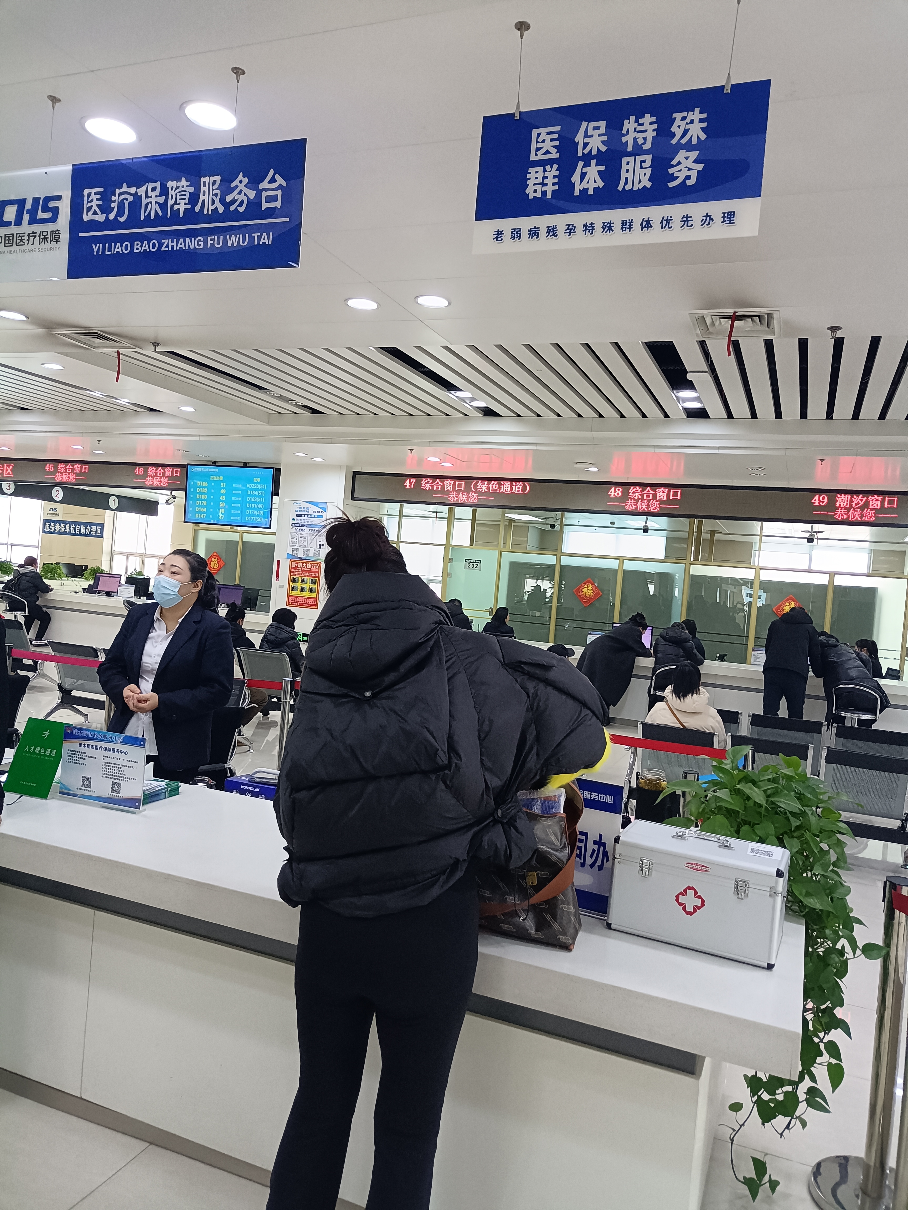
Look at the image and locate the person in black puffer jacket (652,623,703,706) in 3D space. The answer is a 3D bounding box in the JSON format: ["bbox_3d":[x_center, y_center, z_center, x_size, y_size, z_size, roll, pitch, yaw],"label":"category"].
[{"bbox_3d":[2.440,0.812,9.989,0.560,1.220,0.680,6,1,27],"label":"person in black puffer jacket"}]

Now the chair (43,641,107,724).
[{"bbox_3d":[-2.994,0.685,7.560,0.530,0.750,0.640,6,1,21],"label":"chair"}]

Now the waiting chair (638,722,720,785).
[{"bbox_3d":[1.442,1.117,5.812,0.500,0.750,0.640,6,1,21],"label":"waiting chair"}]

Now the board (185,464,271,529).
[{"bbox_3d":[-3.110,-1.505,12.581,1.450,0.830,0.080,5,4,21],"label":"board"}]

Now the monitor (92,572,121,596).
[{"bbox_3d":[-5.447,-0.310,14.287,0.500,0.351,0.190,5,1,22],"label":"monitor"}]

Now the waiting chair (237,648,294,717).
[{"bbox_3d":[-1.649,0.794,8.337,0.540,0.770,0.570,5,1,22],"label":"waiting chair"}]

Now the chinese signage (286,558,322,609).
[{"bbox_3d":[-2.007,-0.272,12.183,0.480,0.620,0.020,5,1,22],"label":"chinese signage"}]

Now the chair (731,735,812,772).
[{"bbox_3d":[2.037,1.233,5.872,0.520,0.795,0.630,5,1,23],"label":"chair"}]

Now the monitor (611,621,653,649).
[{"bbox_3d":[2.239,0.443,11.465,0.510,0.380,0.160,5,1,21],"label":"monitor"}]

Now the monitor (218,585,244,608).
[{"bbox_3d":[-3.284,-0.122,13.423,0.480,0.341,0.190,5,1,22],"label":"monitor"}]

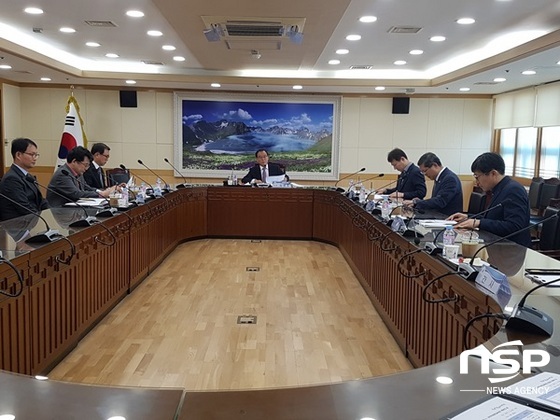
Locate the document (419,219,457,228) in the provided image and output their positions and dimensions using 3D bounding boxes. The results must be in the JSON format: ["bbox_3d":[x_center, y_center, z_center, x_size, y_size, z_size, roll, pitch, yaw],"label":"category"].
[{"bbox_3d":[1.282,0.098,3.399,0.280,0.030,0.330,1,8,-1],"label":"document"}]

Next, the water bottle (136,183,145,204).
[{"bbox_3d":[-1.444,-0.194,4.416,0.065,0.205,0.065,1,8,-1],"label":"water bottle"}]

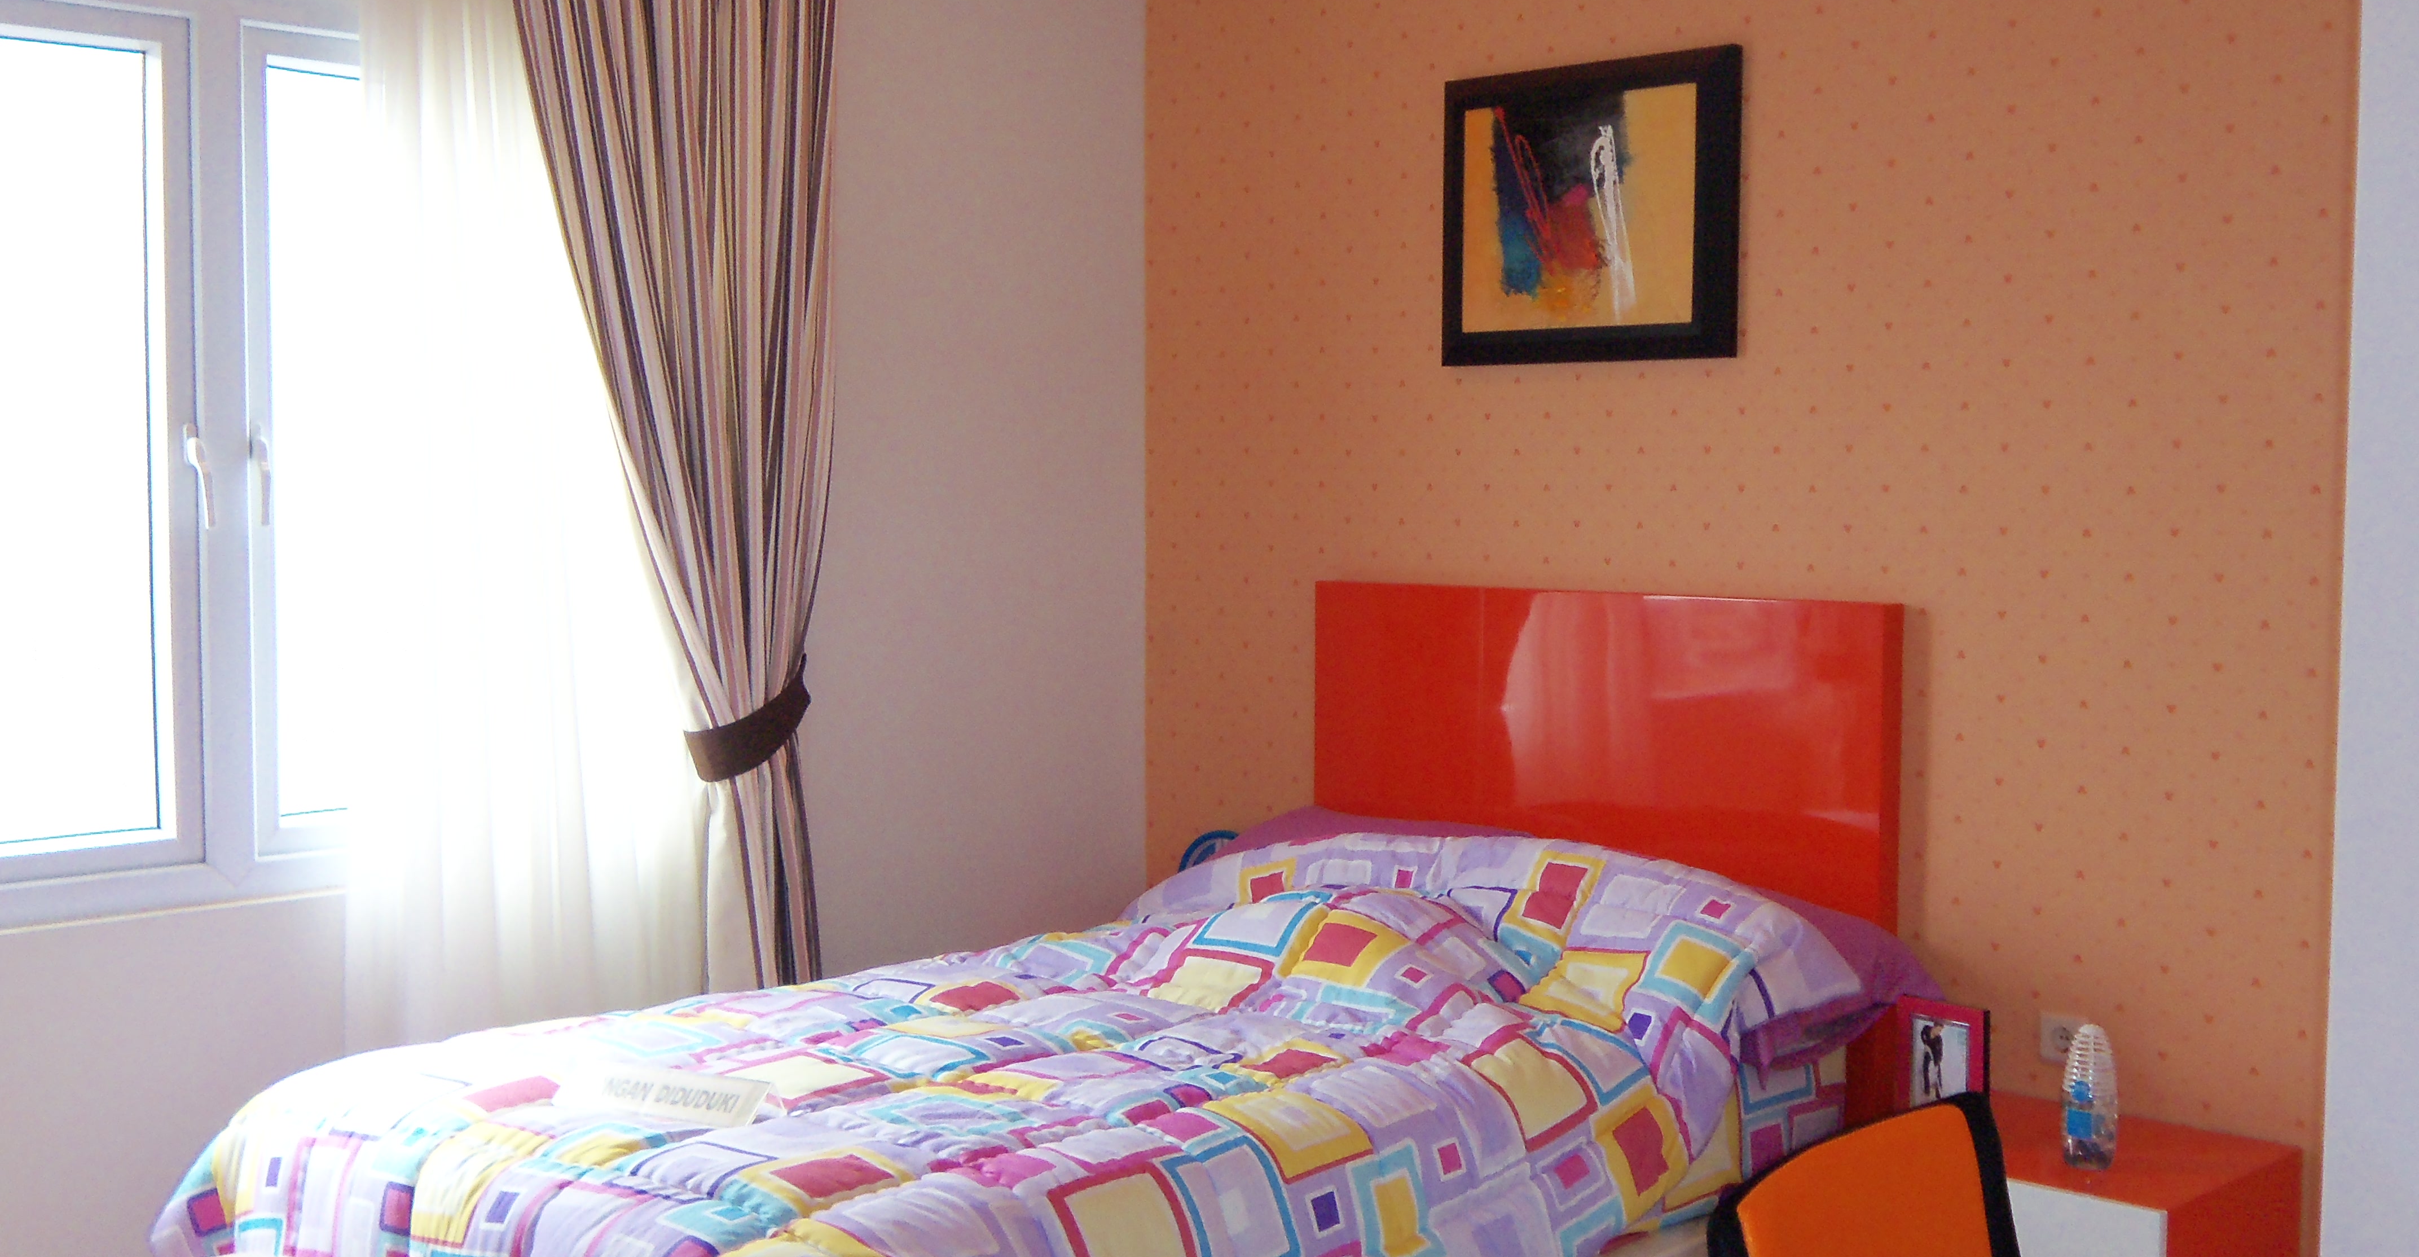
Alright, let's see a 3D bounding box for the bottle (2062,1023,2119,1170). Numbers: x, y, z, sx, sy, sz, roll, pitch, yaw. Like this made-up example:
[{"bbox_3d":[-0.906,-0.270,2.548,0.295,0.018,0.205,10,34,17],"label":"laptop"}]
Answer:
[{"bbox_3d":[1.293,0.680,3.580,0.070,0.205,0.070,-3,5,-45],"label":"bottle"}]

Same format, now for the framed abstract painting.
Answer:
[{"bbox_3d":[0.688,-0.761,4.492,0.030,0.540,0.645,-3,5,-45],"label":"framed abstract painting"}]

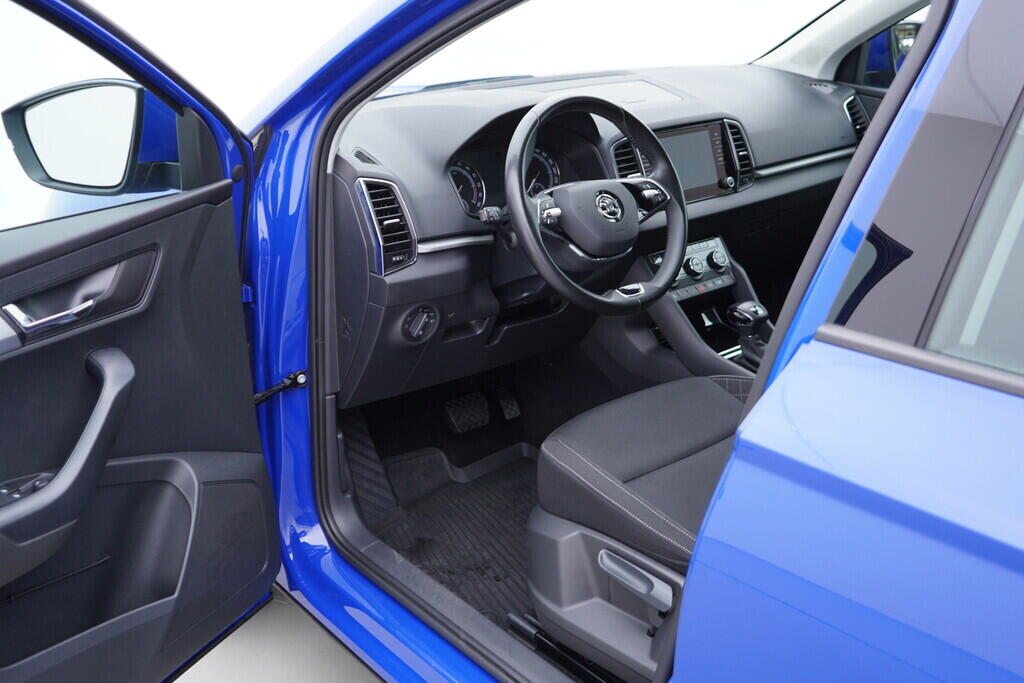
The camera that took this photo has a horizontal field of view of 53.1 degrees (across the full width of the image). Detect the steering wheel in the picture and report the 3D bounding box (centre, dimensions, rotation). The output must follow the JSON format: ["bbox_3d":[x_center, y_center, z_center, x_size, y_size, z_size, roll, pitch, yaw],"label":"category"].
[{"bbox_3d":[0.138,-0.221,1.664,0.370,0.370,0.100,-17,-2,-37],"label":"steering wheel"}]

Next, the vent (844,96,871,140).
[{"bbox_3d":[0.801,-0.494,2.402,0.076,0.155,0.040,-17,3,-37],"label":"vent"}]

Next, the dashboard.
[{"bbox_3d":[0.204,-0.305,2.150,1.440,0.475,0.460,-17,25,-37],"label":"dashboard"}]

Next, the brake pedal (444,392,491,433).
[{"bbox_3d":[-0.093,0.150,2.159,0.083,0.070,0.035,-17,-12,-37],"label":"brake pedal"}]

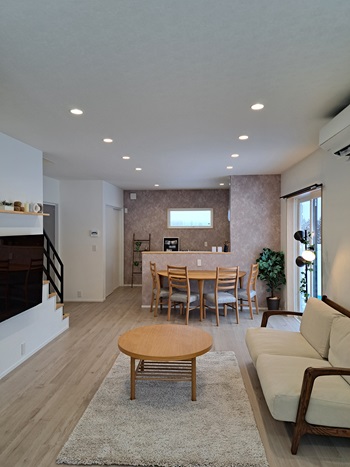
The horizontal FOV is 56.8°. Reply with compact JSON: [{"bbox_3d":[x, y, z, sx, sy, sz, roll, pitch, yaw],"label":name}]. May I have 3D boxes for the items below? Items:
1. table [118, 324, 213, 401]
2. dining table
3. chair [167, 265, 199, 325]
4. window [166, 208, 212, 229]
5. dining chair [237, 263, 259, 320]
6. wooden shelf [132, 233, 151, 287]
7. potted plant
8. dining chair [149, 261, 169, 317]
[{"bbox_3d":[-0.079,1.175,2.968,0.850,0.430,0.850,0,1,5],"label":"table"},{"bbox_3d":[0.452,1.015,5.401,1.540,0.690,0.860,0,1,5],"label":"dining table"},{"bbox_3d":[0.159,0.935,5.110,0.430,0.860,0.480,1,1,35],"label":"chair"},{"bbox_3d":[0.394,-0.374,8.019,1.130,0.490,0.100,0,1,5],"label":"window"},{"bbox_3d":[1.131,0.930,5.375,0.480,0.860,0.430,1,1,30],"label":"dining chair"},{"bbox_3d":[-0.799,0.663,7.923,0.440,1.300,0.300,0,1,5],"label":"wooden shelf"},{"bbox_3d":[1.664,0.803,5.500,0.520,1.110,0.470,0,1,5],"label":"potted plant"},{"bbox_3d":[-0.161,0.929,5.473,0.480,0.860,0.430,0,1,-16],"label":"dining chair"}]

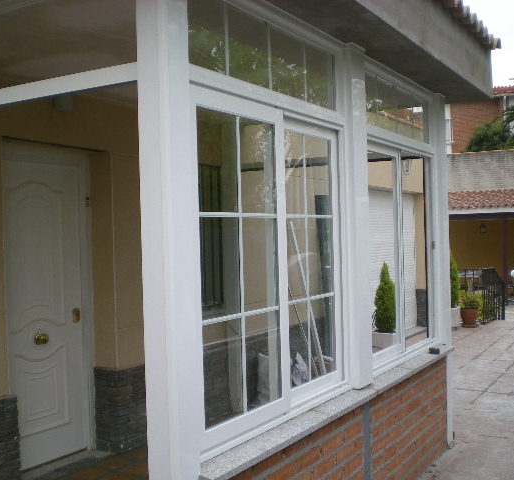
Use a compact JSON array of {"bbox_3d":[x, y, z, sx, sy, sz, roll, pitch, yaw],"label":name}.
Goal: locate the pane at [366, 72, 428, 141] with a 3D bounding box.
[{"bbox_3d":[0.880,-0.820,4.472,0.030,0.300,1.240,-1,0,31],"label":"pane"}]

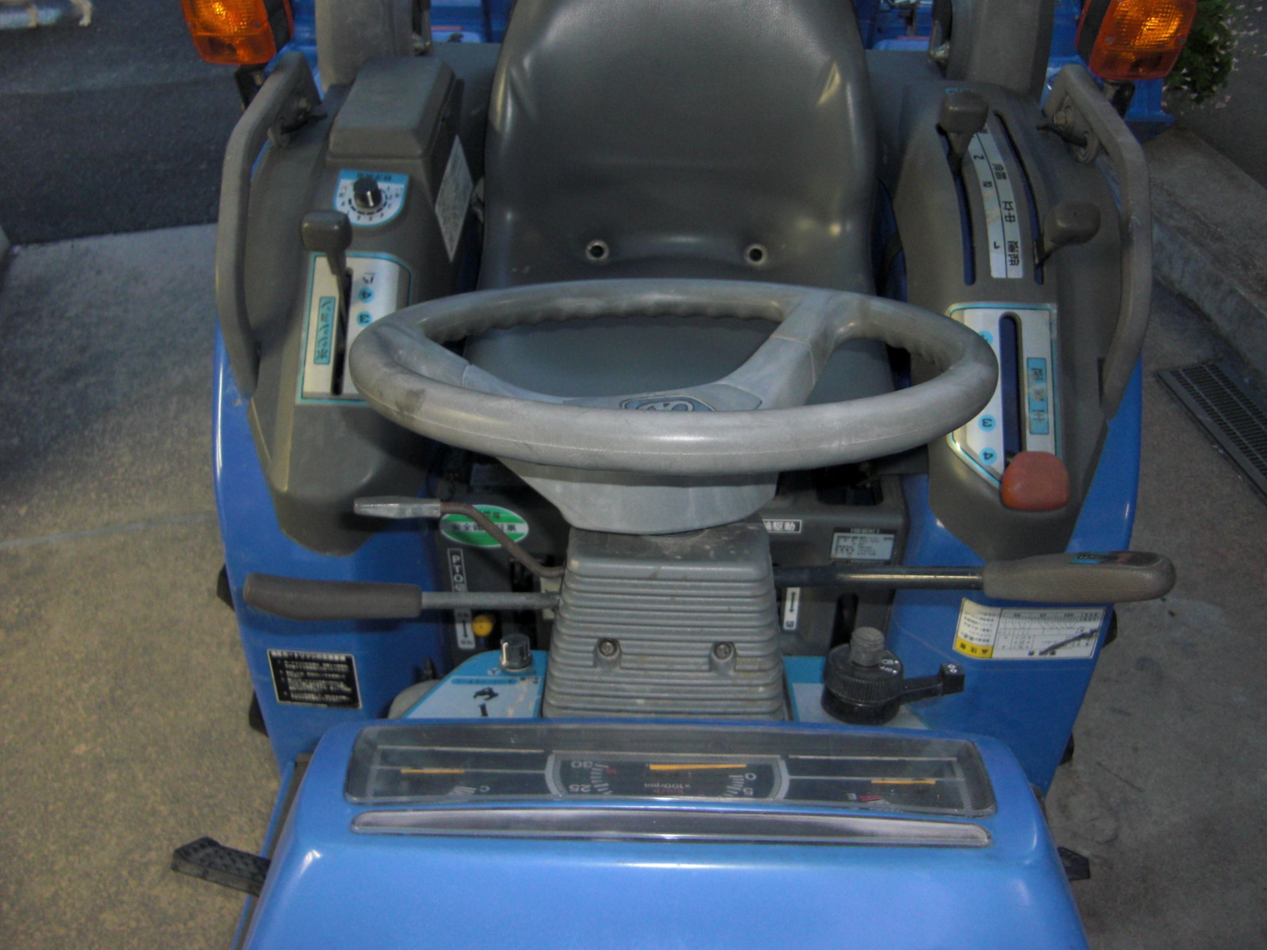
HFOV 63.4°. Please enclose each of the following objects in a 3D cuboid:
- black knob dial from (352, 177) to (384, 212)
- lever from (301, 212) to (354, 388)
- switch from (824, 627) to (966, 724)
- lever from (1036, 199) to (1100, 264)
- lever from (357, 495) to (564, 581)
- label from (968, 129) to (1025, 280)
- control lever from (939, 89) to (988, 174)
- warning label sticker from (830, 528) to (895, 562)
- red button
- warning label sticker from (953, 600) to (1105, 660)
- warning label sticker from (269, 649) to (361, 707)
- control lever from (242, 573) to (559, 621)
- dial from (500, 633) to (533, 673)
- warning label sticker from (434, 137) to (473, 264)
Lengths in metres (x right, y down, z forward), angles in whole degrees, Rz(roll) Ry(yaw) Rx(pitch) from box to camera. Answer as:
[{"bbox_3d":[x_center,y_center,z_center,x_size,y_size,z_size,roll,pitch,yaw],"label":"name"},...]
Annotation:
[{"bbox_3d":[-0.268,-0.283,1.035,0.028,0.024,0.028,2,60,2],"label":"black knob dial"},{"bbox_3d":[-0.281,-0.170,0.945,0.043,0.125,0.043,2,36,2],"label":"lever"},{"bbox_3d":[0.177,0.138,0.700,0.095,0.052,0.056,1,21,3],"label":"switch"},{"bbox_3d":[0.407,-0.228,0.960,0.054,0.046,0.040,2,36,2],"label":"lever"},{"bbox_3d":[-0.113,0.041,0.680,0.143,0.048,0.032,2,36,2],"label":"lever"},{"bbox_3d":[0.361,-0.281,1.017,0.032,0.016,0.222,3,57,3],"label":"label"},{"bbox_3d":[0.337,-0.350,1.045,0.048,0.088,0.043,1,52,0],"label":"control lever"},{"bbox_3d":[0.231,0.072,1.030,0.060,0.049,0.004,1,41,0],"label":"warning label sticker"},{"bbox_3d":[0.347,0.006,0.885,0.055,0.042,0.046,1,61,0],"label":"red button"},{"bbox_3d":[0.419,0.163,1.085,0.152,0.076,0.012,2,24,4],"label":"warning label sticker"},{"bbox_3d":[-0.310,0.200,1.000,0.083,0.063,0.004,3,25,3],"label":"warning label sticker"},{"bbox_3d":[-0.153,0.084,0.703,0.215,0.028,0.028,2,40,-9],"label":"control lever"},{"bbox_3d":[-0.082,0.126,0.720,0.024,0.020,0.024,1,17,0],"label":"dial"},{"bbox_3d":[-0.200,-0.311,1.152,0.004,0.069,0.140,-2,50,9],"label":"warning label sticker"}]

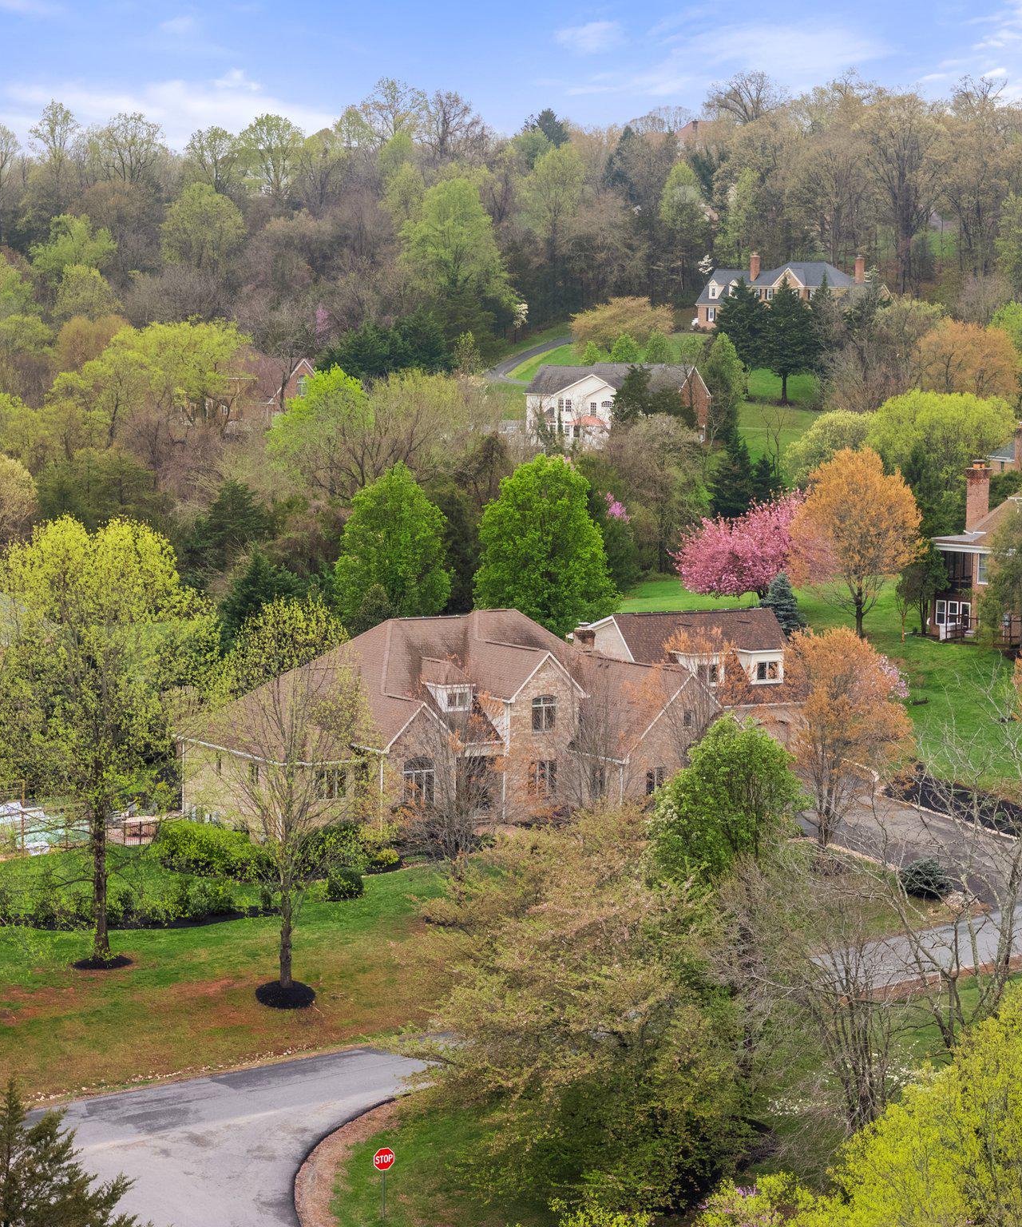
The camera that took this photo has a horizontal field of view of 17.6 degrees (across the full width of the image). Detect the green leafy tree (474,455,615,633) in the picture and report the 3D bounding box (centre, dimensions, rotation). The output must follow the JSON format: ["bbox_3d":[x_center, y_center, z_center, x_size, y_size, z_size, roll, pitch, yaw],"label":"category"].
[{"bbox_3d":[2.019,-3.378,201.000,8.460,11.580,8.460,1,5,0],"label":"green leafy tree"}]

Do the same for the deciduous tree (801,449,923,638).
[{"bbox_3d":[22.124,-4.481,209.000,7.830,11.010,7.830,1,5,0],"label":"deciduous tree"}]

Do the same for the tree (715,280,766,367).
[{"bbox_3d":[26.639,-32.468,382.000,5.900,11.660,5.900,1,5,0],"label":"tree"}]

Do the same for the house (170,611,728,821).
[{"bbox_3d":[-2.656,5.252,165.922,25.000,10.200,15.000,-2,6,-31],"label":"house"}]

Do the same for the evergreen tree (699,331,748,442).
[{"bbox_3d":[22.254,-23.662,347.000,5.230,11.270,5.230,1,5,0],"label":"evergreen tree"}]

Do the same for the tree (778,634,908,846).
[{"bbox_3d":[16.429,6.102,162.000,6.380,10.130,6.380,1,5,0],"label":"tree"}]

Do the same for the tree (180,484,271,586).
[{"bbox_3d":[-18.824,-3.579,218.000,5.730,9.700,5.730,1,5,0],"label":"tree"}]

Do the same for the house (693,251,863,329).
[{"bbox_3d":[41.139,-48.098,494.393,24.800,11.200,11.800,5,7,39],"label":"house"}]

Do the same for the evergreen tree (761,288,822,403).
[{"bbox_3d":[36.974,-35.876,437.000,8.200,16.138,8.200,1,5,5],"label":"evergreen tree"}]

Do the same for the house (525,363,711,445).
[{"bbox_3d":[13.123,-25.711,411.383,21.200,10.000,11.500,3,6,28],"label":"house"}]

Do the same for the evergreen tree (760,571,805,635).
[{"bbox_3d":[16.705,-0.353,203.000,2.900,4.260,2.900,1,5,0],"label":"evergreen tree"}]

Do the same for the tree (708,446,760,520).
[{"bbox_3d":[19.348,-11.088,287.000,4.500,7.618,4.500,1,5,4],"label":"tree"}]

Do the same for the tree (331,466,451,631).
[{"bbox_3d":[-8.041,-3.651,225.000,8.100,13.242,8.100,0,5,-2],"label":"tree"}]

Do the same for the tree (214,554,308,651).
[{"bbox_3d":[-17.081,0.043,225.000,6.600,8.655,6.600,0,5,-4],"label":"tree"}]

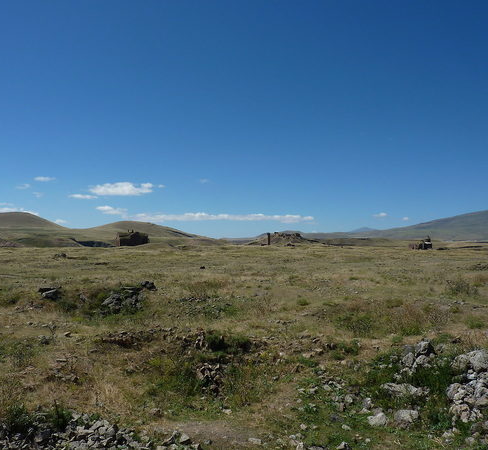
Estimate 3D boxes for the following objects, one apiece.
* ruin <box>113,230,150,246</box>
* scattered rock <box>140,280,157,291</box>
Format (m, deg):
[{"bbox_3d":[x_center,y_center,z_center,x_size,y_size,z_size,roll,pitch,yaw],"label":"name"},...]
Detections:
[{"bbox_3d":[-130.766,15.734,505.000,34.000,18.000,22.000,1,-2,-25],"label":"ruin"},{"bbox_3d":[-3.813,2.416,17.300,0.580,0.360,0.460,0,-2,-11],"label":"scattered rock"}]

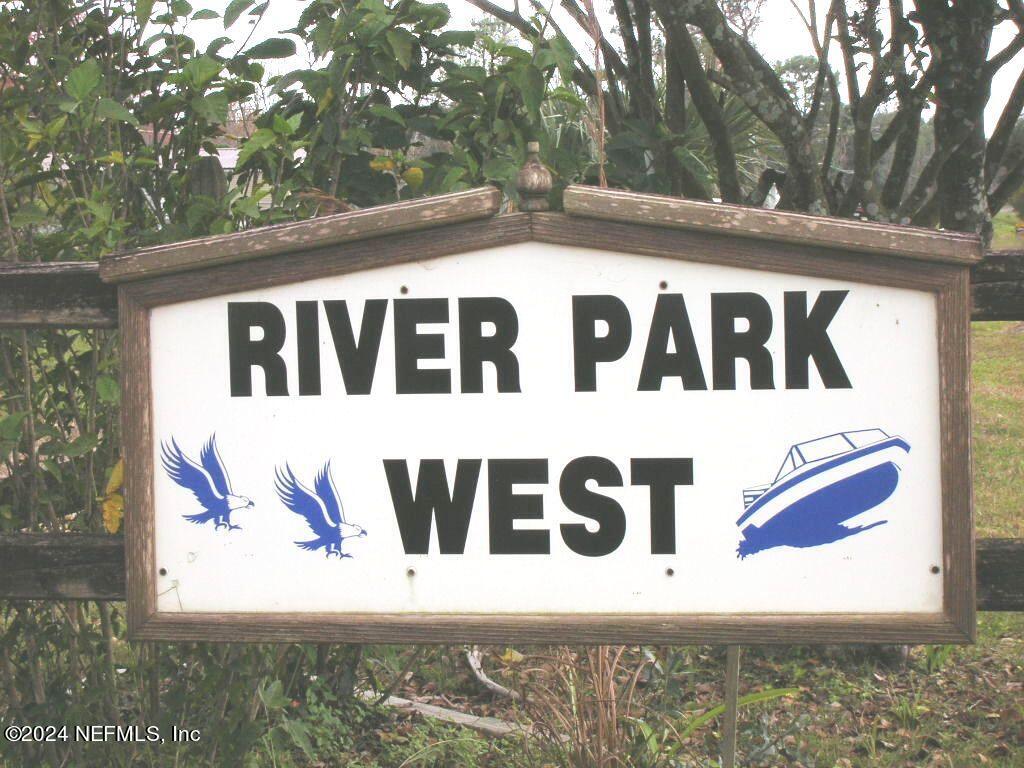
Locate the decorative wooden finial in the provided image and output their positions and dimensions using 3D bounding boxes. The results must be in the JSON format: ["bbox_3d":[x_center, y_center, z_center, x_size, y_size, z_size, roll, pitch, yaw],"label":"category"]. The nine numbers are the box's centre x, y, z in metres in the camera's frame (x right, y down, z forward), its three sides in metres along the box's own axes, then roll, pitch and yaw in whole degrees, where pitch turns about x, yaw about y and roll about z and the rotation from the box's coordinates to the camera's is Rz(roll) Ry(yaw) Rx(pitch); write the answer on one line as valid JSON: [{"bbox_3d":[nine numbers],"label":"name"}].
[{"bbox_3d":[0.033,-0.303,4.400,0.052,0.102,0.052,-1,4,0],"label":"decorative wooden finial"}]

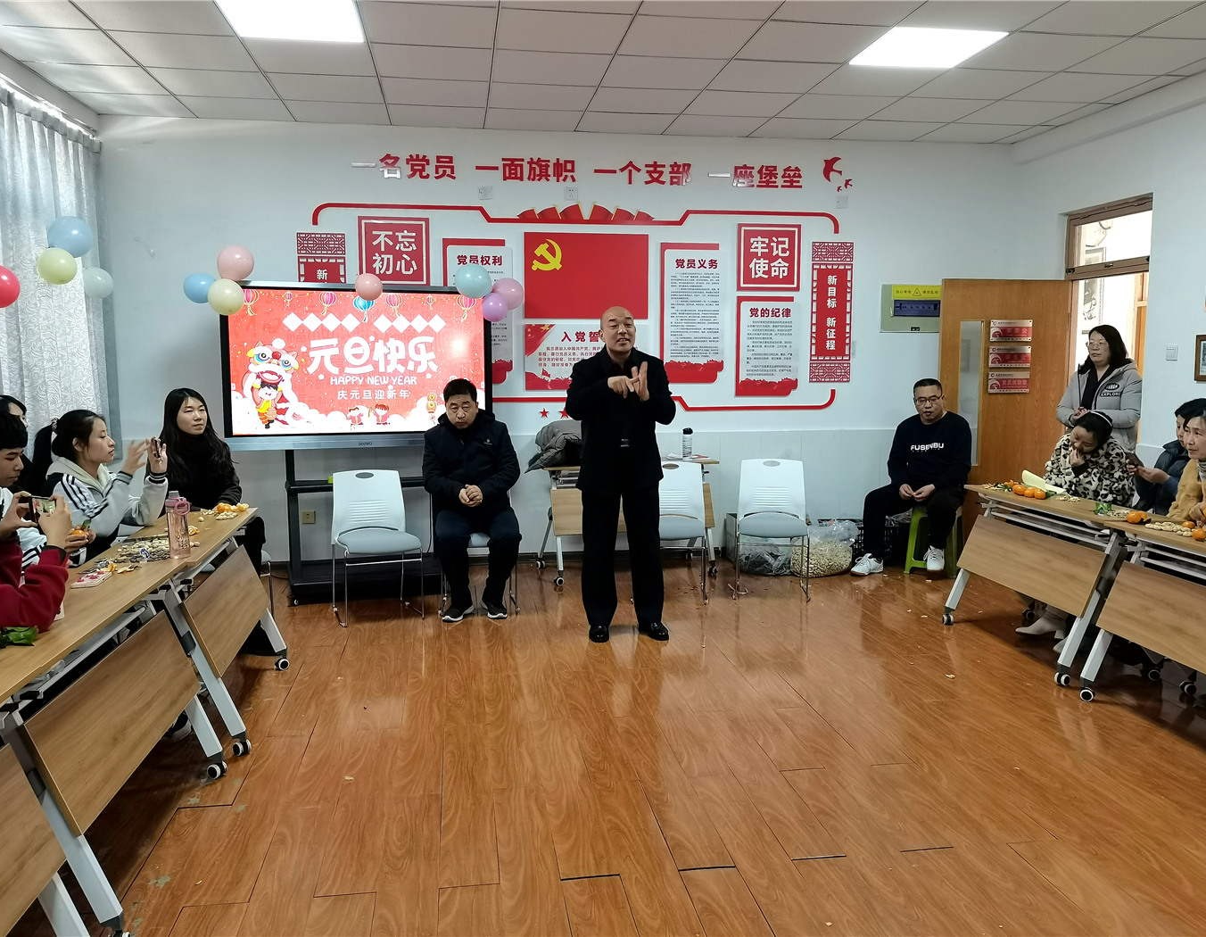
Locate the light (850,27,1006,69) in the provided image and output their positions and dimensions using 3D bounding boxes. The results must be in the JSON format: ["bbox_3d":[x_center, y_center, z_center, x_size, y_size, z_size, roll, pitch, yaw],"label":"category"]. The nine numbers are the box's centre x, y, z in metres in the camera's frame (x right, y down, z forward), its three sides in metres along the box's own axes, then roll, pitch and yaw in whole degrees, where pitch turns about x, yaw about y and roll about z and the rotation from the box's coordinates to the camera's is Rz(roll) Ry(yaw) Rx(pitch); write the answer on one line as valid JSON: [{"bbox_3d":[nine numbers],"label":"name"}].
[{"bbox_3d":[1.589,-2.068,4.962,0.590,0.030,0.590,-1,7,-8],"label":"light"}]

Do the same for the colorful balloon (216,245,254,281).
[{"bbox_3d":[-2.183,-1.216,5.994,0.223,0.217,0.223,-2,7,-19],"label":"colorful balloon"}]

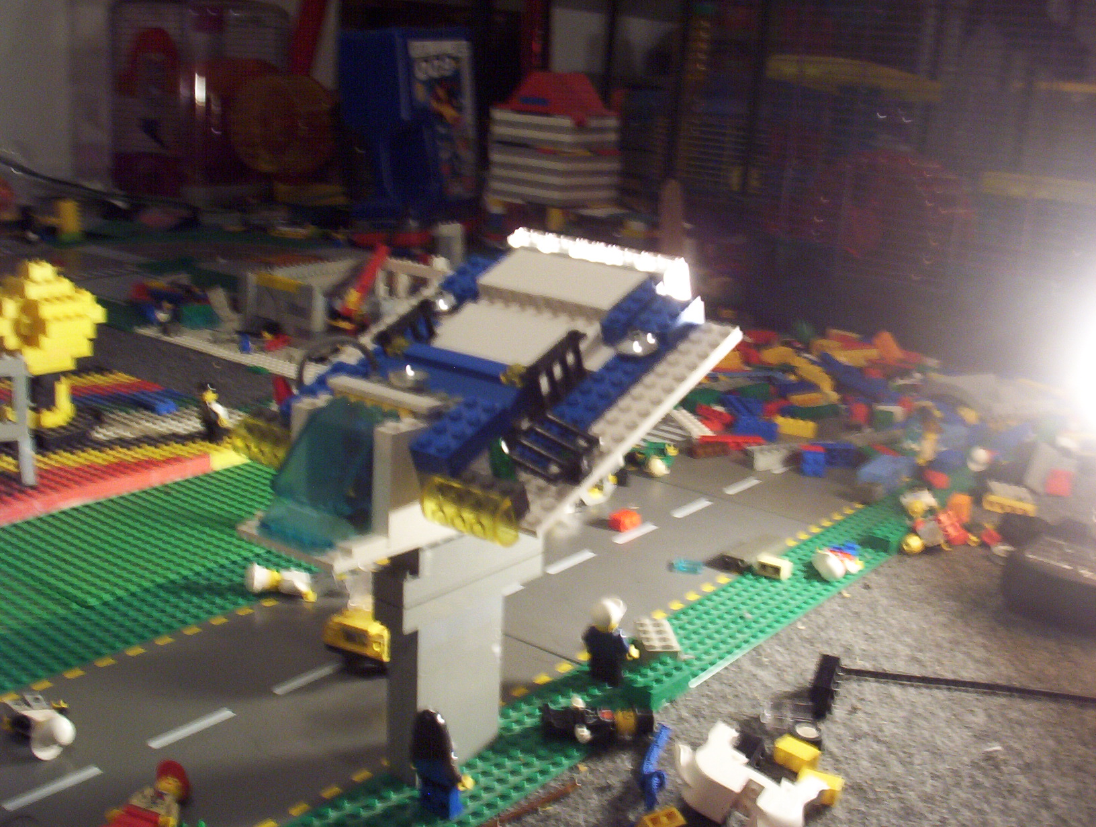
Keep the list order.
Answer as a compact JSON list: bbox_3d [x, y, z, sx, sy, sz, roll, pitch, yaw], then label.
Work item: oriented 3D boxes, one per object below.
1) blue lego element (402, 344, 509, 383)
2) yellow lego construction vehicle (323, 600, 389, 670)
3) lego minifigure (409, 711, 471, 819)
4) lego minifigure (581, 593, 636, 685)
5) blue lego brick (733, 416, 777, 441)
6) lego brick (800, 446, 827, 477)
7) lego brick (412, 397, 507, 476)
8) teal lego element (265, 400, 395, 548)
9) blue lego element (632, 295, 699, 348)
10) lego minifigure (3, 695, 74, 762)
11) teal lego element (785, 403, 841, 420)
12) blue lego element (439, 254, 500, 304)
[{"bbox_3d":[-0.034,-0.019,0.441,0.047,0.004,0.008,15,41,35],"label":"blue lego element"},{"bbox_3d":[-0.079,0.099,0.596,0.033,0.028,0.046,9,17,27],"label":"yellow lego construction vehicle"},{"bbox_3d":[-0.039,0.126,0.451,0.024,0.041,0.013,12,18,37],"label":"lego minifigure"},{"bbox_3d":[0.027,0.102,0.557,0.025,0.043,0.015,13,19,37],"label":"lego minifigure"},{"bbox_3d":[0.160,0.012,0.959,0.032,0.011,0.016,6,16,17],"label":"blue lego brick"},{"bbox_3d":[0.190,0.034,0.888,0.016,0.019,0.016,4,15,7],"label":"lego brick"},{"bbox_3d":[-0.027,0.007,0.405,0.016,0.011,0.032,15,41,35],"label":"lego brick"},{"bbox_3d":[-0.077,0.021,0.434,0.034,0.043,0.034,14,18,39],"label":"teal lego element"},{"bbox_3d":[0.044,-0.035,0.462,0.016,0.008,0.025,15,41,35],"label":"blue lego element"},{"bbox_3d":[-0.206,0.126,0.503,0.024,0.017,0.041,-10,19,-36],"label":"lego minifigure"},{"bbox_3d":[0.217,-0.002,1.014,0.048,0.011,0.016,-1,15,-10],"label":"teal lego element"},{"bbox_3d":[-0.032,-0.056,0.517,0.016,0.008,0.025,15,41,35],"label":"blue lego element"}]

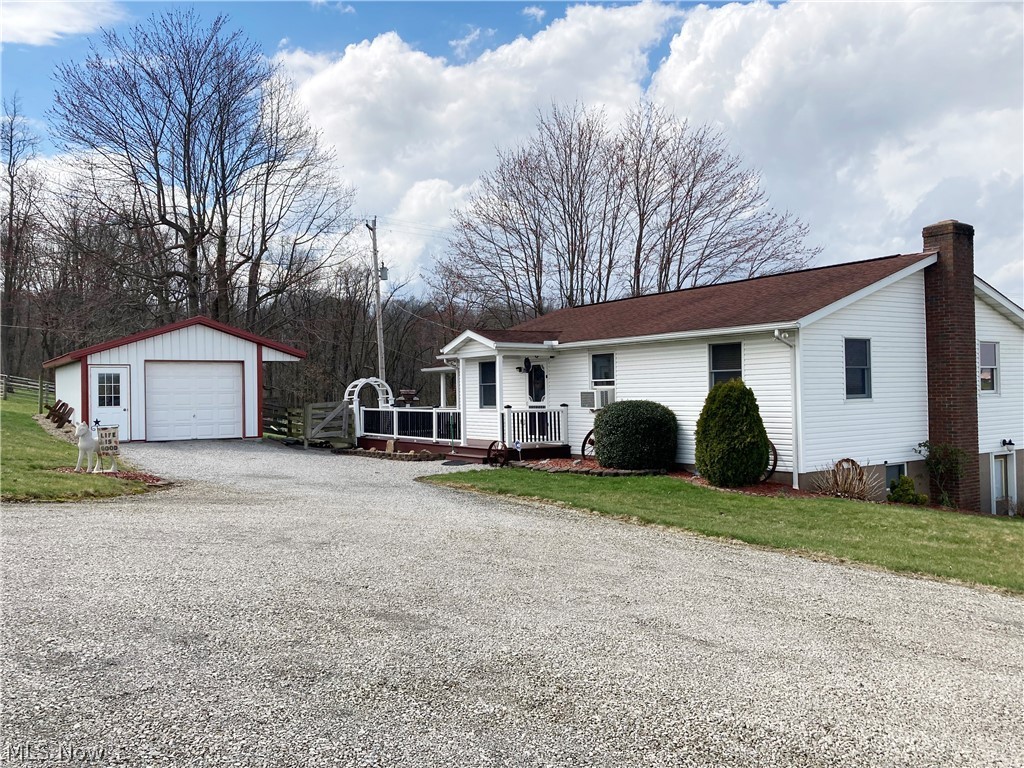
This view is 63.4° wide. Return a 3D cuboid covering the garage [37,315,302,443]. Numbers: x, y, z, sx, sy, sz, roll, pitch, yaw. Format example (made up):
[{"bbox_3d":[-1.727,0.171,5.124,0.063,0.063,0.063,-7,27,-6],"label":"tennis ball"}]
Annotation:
[{"bbox_3d":[-11.190,-0.110,27.080,6.480,3.550,7.600,-1,-1,-34],"label":"garage"}]

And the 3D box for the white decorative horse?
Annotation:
[{"bbox_3d":[-6.864,1.047,13.700,0.260,0.840,0.730,-1,-1,18],"label":"white decorative horse"}]

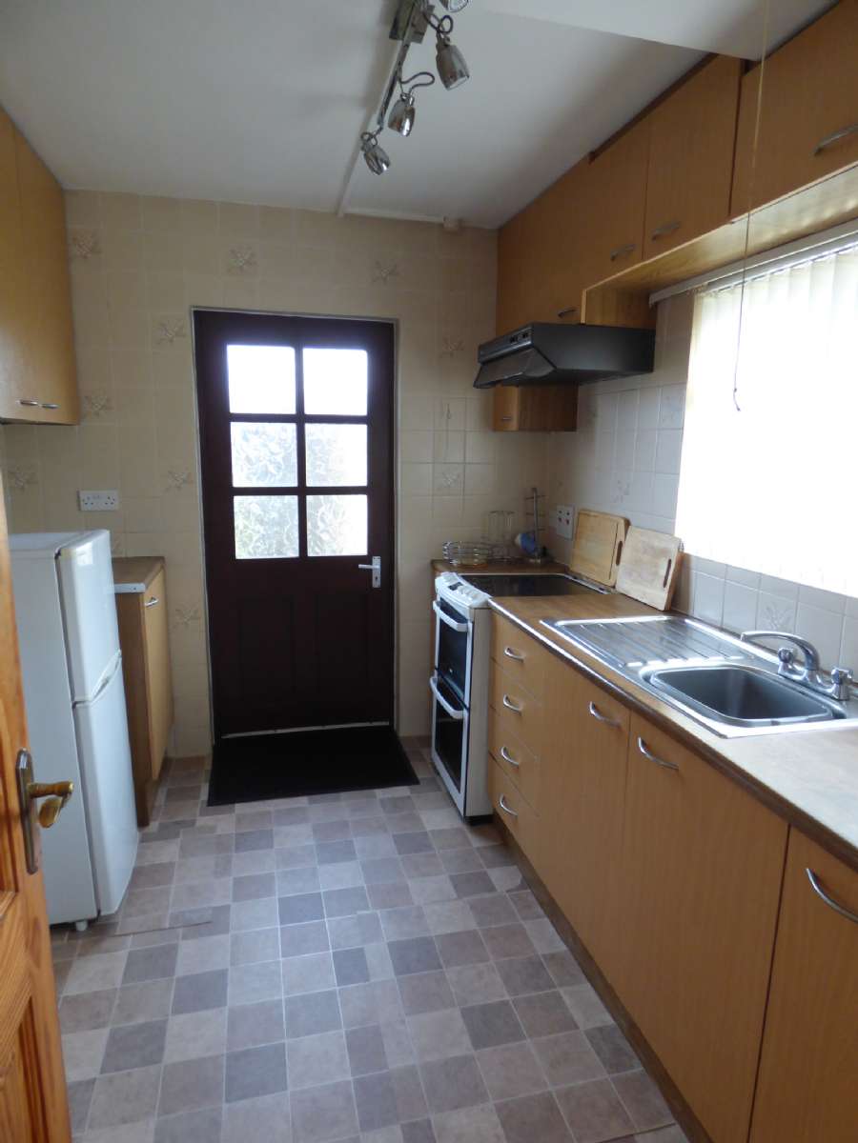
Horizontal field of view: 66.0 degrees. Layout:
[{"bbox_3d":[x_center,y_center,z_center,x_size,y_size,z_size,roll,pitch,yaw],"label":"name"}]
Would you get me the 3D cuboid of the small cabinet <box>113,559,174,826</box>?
[{"bbox_3d":[-1.404,0.480,2.711,0.603,0.968,0.550,-2,11,-14],"label":"small cabinet"}]

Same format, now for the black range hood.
[{"bbox_3d":[0.506,-0.835,2.614,0.510,0.172,0.570,-2,11,-14],"label":"black range hood"}]

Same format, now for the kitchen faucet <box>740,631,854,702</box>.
[{"bbox_3d":[0.850,0.213,1.550,0.260,0.142,0.245,-2,11,-14],"label":"kitchen faucet"}]

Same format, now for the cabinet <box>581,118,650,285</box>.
[{"bbox_3d":[0.728,-1.144,2.106,0.306,0.392,0.360,-2,11,-14],"label":"cabinet"}]

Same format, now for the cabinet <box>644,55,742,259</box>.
[{"bbox_3d":[0.819,-1.076,1.756,0.306,0.392,0.375,-2,11,-14],"label":"cabinet"}]

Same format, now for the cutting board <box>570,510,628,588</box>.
[{"bbox_3d":[0.719,-0.105,2.818,0.025,0.285,0.340,4,10,-15],"label":"cutting board"}]

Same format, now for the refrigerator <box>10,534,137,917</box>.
[{"bbox_3d":[-1.289,0.487,2.108,0.530,1.187,0.485,-2,11,-14],"label":"refrigerator"}]

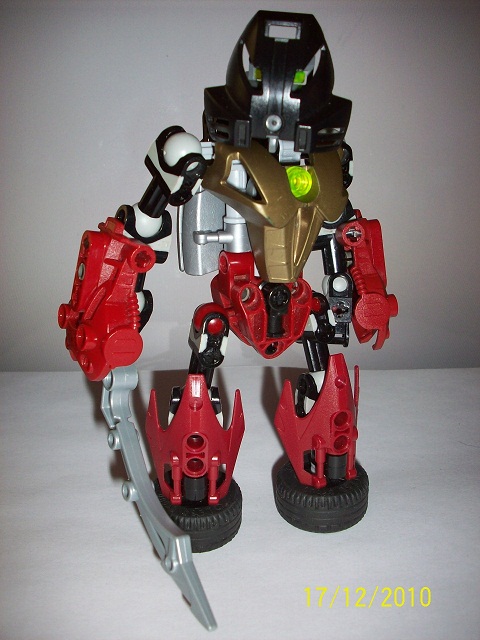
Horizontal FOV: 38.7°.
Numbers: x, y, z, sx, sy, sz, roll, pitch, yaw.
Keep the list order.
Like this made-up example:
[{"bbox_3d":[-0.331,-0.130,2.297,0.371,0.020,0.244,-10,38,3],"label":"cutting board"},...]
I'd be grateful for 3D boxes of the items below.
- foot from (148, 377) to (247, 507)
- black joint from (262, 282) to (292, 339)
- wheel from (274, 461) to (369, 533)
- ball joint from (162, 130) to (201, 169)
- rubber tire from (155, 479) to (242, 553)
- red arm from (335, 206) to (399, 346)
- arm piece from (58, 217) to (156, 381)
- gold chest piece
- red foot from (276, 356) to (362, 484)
[{"bbox_3d":[-0.013,0.034,0.212,0.029,0.042,0.018,-2,17,-4],"label":"foot"},{"bbox_3d":[0.011,-0.003,0.199,0.008,0.016,0.008,-10,18,-17],"label":"black joint"},{"bbox_3d":[0.027,0.055,0.227,0.030,0.014,0.030,0,29,0],"label":"wheel"},{"bbox_3d":[-0.016,-0.046,0.186,0.010,0.010,0.010,0,29,0],"label":"ball joint"},{"bbox_3d":[-0.015,0.059,0.220,0.030,0.014,0.030,-2,29,-4],"label":"rubber tire"},{"bbox_3d":[0.043,-0.014,0.230,0.018,0.045,0.018,-12,10,-3],"label":"red arm"},{"bbox_3d":[-0.040,-0.006,0.203,0.020,0.045,0.018,6,12,-29],"label":"arm piece"},{"bbox_3d":[0.009,-0.030,0.180,0.039,0.037,0.024,-11,25,-19],"label":"gold chest piece"},{"bbox_3d":[0.025,0.029,0.219,0.029,0.042,0.018,-10,18,-17],"label":"red foot"}]

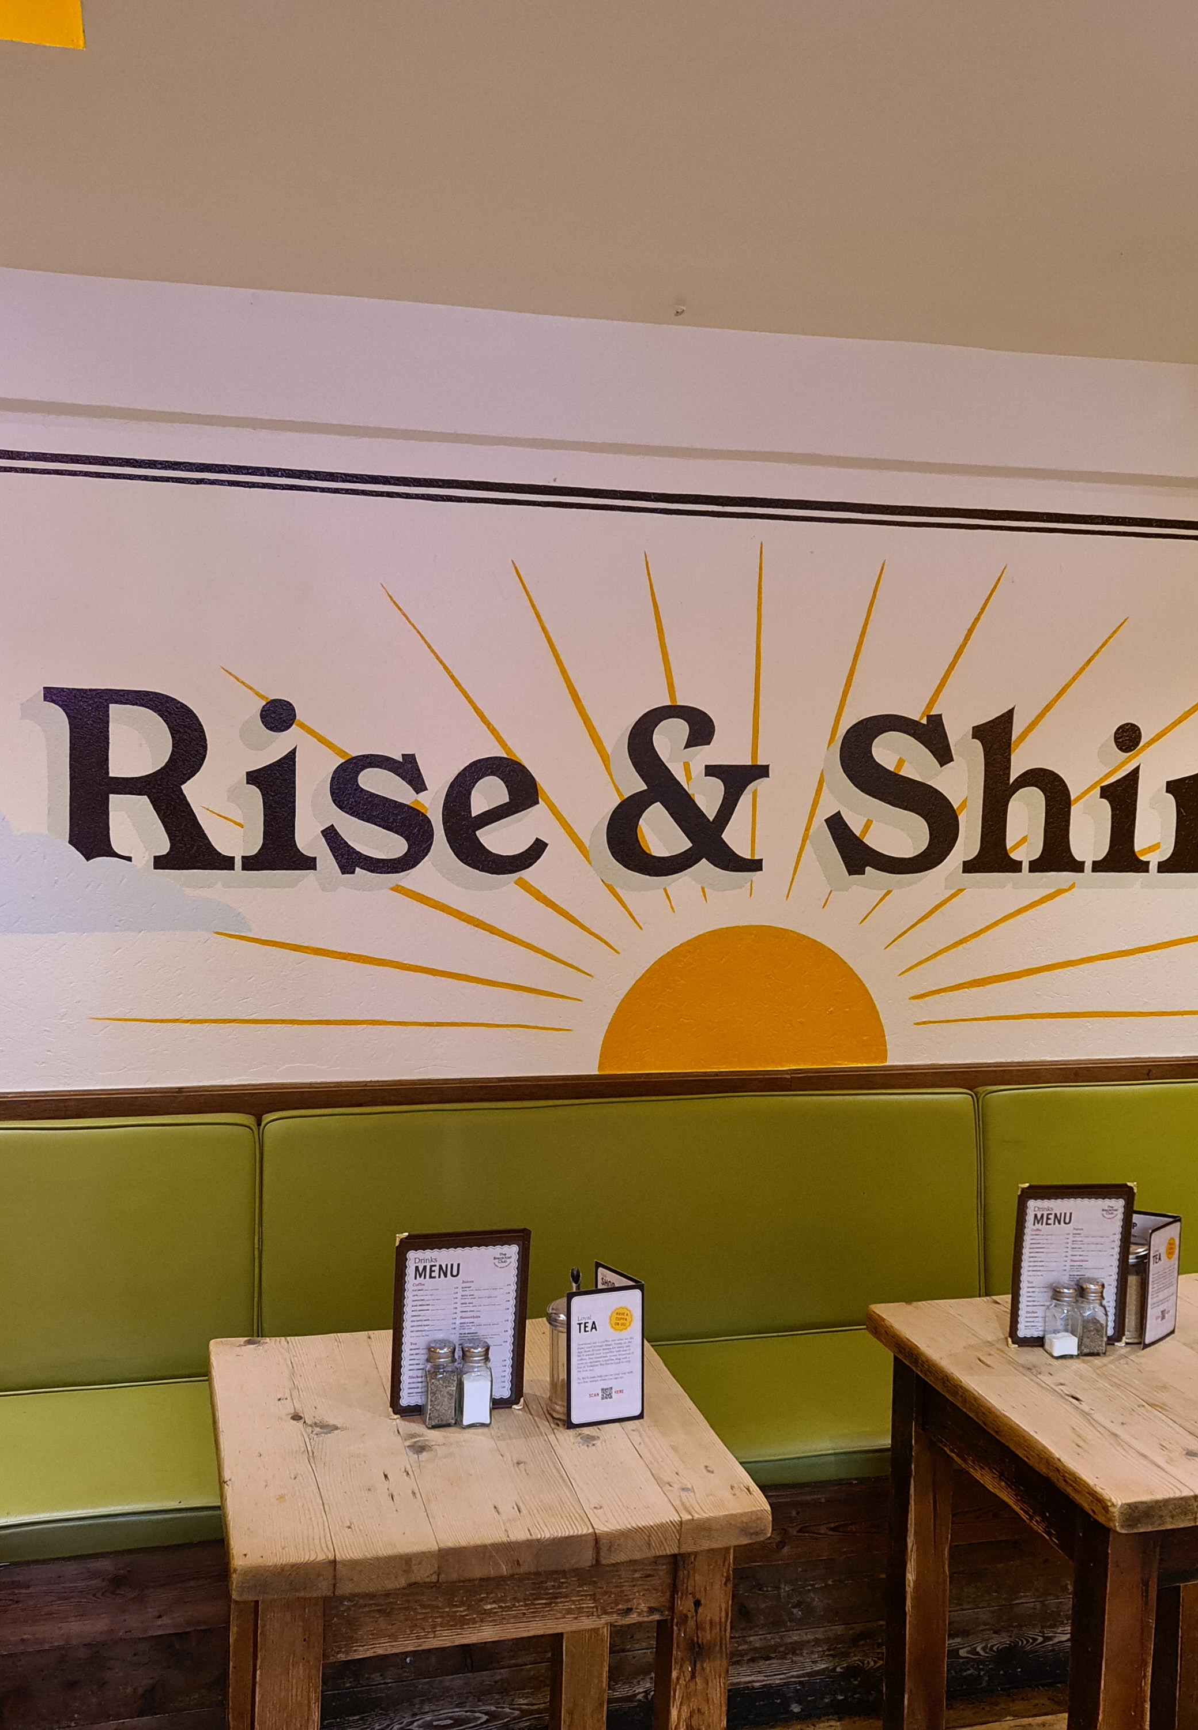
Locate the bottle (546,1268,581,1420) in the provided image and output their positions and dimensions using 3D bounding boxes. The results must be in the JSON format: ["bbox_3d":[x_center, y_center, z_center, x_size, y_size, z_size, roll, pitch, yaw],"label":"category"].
[{"bbox_3d":[-0.027,0.610,2.119,0.066,0.178,0.066,0,6,-15],"label":"bottle"}]

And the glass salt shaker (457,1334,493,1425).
[{"bbox_3d":[-0.152,0.647,2.092,0.038,0.104,0.038,0,6,-9],"label":"glass salt shaker"}]

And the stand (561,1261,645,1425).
[{"bbox_3d":[-0.009,0.611,2.131,0.103,0.174,0.095,-1,6,-23],"label":"stand"}]

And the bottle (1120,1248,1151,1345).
[{"bbox_3d":[0.776,0.605,2.429,0.066,0.165,0.066,0,6,-15],"label":"bottle"}]

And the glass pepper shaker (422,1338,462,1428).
[{"bbox_3d":[-0.196,0.646,2.087,0.038,0.104,0.038,0,6,-9],"label":"glass pepper shaker"}]

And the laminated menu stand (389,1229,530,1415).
[{"bbox_3d":[-0.178,0.578,2.121,0.169,0.234,0.025,0,6,-11],"label":"laminated menu stand"}]

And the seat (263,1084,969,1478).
[{"bbox_3d":[0.131,0.710,2.865,1.381,0.496,0.567,0,6,-14],"label":"seat"}]

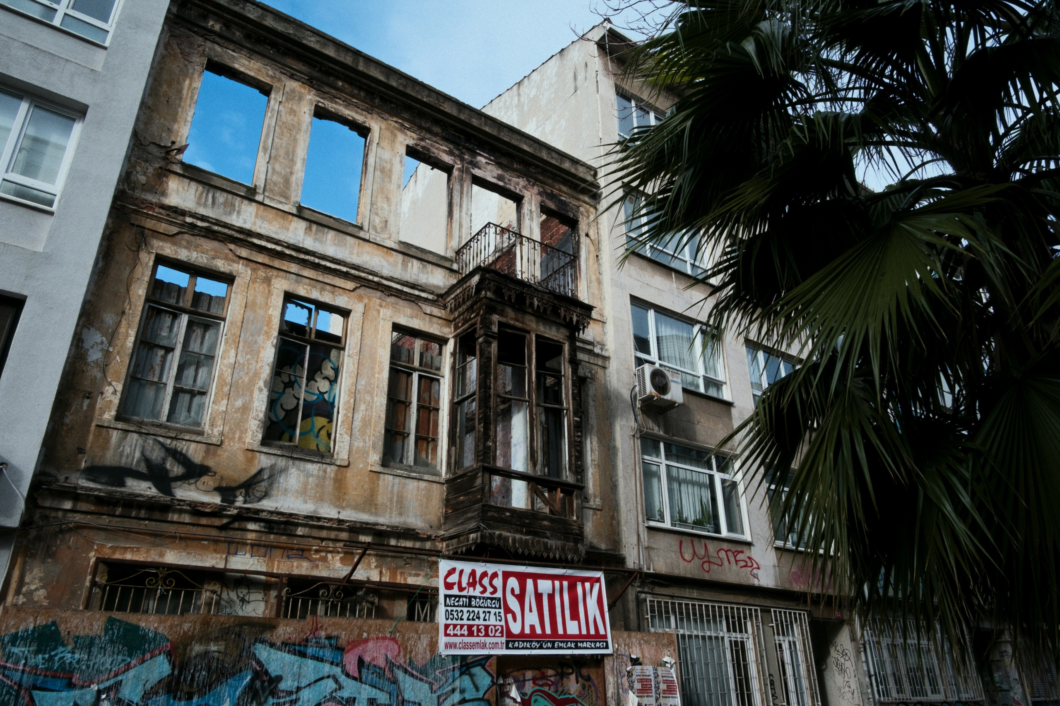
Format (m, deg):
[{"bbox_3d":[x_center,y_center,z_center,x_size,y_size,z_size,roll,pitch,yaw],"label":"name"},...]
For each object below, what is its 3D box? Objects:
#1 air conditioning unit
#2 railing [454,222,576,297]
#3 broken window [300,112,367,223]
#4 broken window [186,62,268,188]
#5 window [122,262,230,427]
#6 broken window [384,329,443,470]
[{"bbox_3d":[2.342,0.606,12.724,0.785,0.570,0.290,14,-28,-29],"label":"air conditioning unit"},{"bbox_3d":[-0.215,-1.246,11.599,1.743,0.867,1.044,16,-29,-32],"label":"railing"},{"bbox_3d":[-3.034,-2.869,11.017,0.920,1.876,0.212,16,-29,-32],"label":"broken window"},{"bbox_3d":[-4.338,-3.248,10.177,0.947,1.859,0.212,16,-29,-32],"label":"broken window"},{"bbox_3d":[-4.350,-0.076,8.739,0.938,2.133,0.159,16,-29,-32],"label":"window"},{"bbox_3d":[-1.712,0.703,10.432,0.938,2.142,0.159,16,-29,-32],"label":"broken window"}]

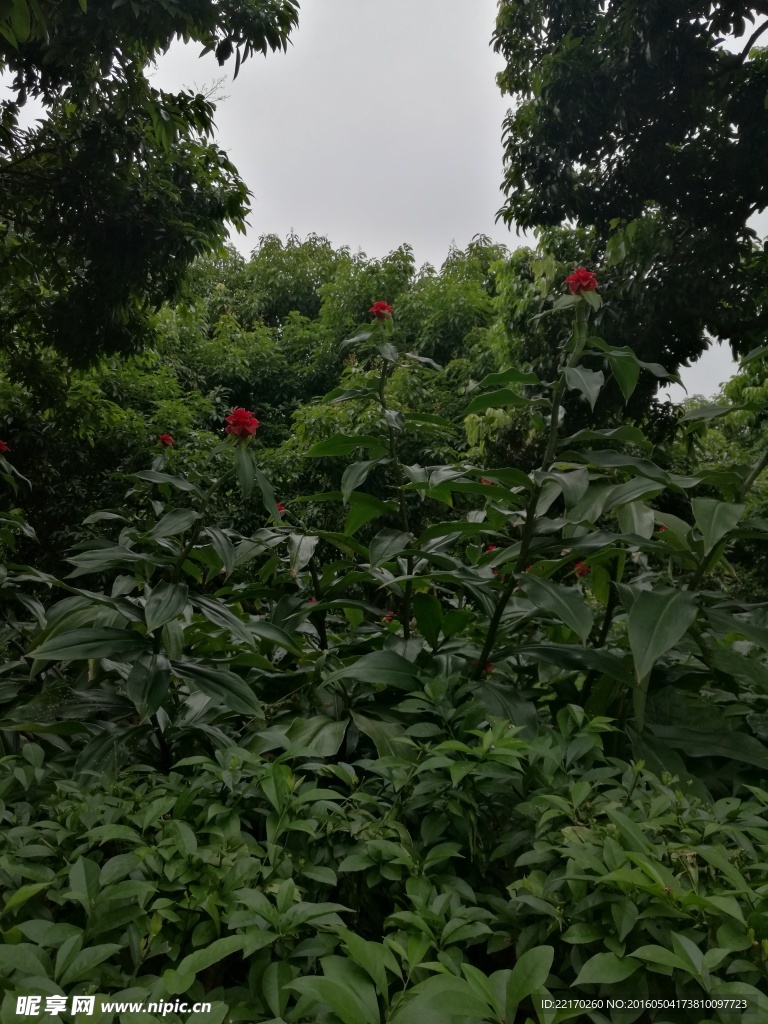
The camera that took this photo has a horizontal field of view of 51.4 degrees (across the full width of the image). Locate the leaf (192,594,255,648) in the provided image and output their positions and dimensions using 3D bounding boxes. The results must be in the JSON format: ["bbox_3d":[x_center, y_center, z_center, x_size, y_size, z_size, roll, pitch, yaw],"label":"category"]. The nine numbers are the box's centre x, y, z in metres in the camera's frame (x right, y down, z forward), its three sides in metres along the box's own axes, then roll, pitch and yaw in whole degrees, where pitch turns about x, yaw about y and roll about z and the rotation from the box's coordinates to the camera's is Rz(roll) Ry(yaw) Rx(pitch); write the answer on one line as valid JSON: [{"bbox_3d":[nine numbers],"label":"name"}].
[{"bbox_3d":[-0.453,0.305,2.250,0.235,0.045,0.100,38,36,24],"label":"leaf"}]

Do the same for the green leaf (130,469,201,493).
[{"bbox_3d":[-0.641,-0.090,2.350,0.205,0.035,0.075,9,30,-11],"label":"green leaf"}]

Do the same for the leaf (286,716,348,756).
[{"bbox_3d":[-0.186,0.628,2.250,0.130,0.060,0.200,19,37,41],"label":"leaf"}]

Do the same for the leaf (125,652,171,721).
[{"bbox_3d":[-0.647,0.478,2.200,0.125,0.240,0.060,9,-34,7],"label":"leaf"}]

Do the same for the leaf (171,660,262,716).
[{"bbox_3d":[-0.467,0.486,2.220,0.290,0.055,0.115,27,38,19],"label":"leaf"}]

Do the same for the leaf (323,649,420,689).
[{"bbox_3d":[-0.036,0.431,2.200,0.275,0.060,0.125,-6,35,-16],"label":"leaf"}]

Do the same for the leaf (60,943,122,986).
[{"bbox_3d":[-0.421,0.650,1.150,0.102,0.015,0.038,-32,39,-23],"label":"leaf"}]

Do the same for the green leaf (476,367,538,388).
[{"bbox_3d":[0.358,-0.387,2.300,0.195,0.040,0.085,-3,-5,-17],"label":"green leaf"}]

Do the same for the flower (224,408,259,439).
[{"bbox_3d":[-0.418,-0.259,2.350,0.100,0.092,0.100,6,0,0],"label":"flower"}]

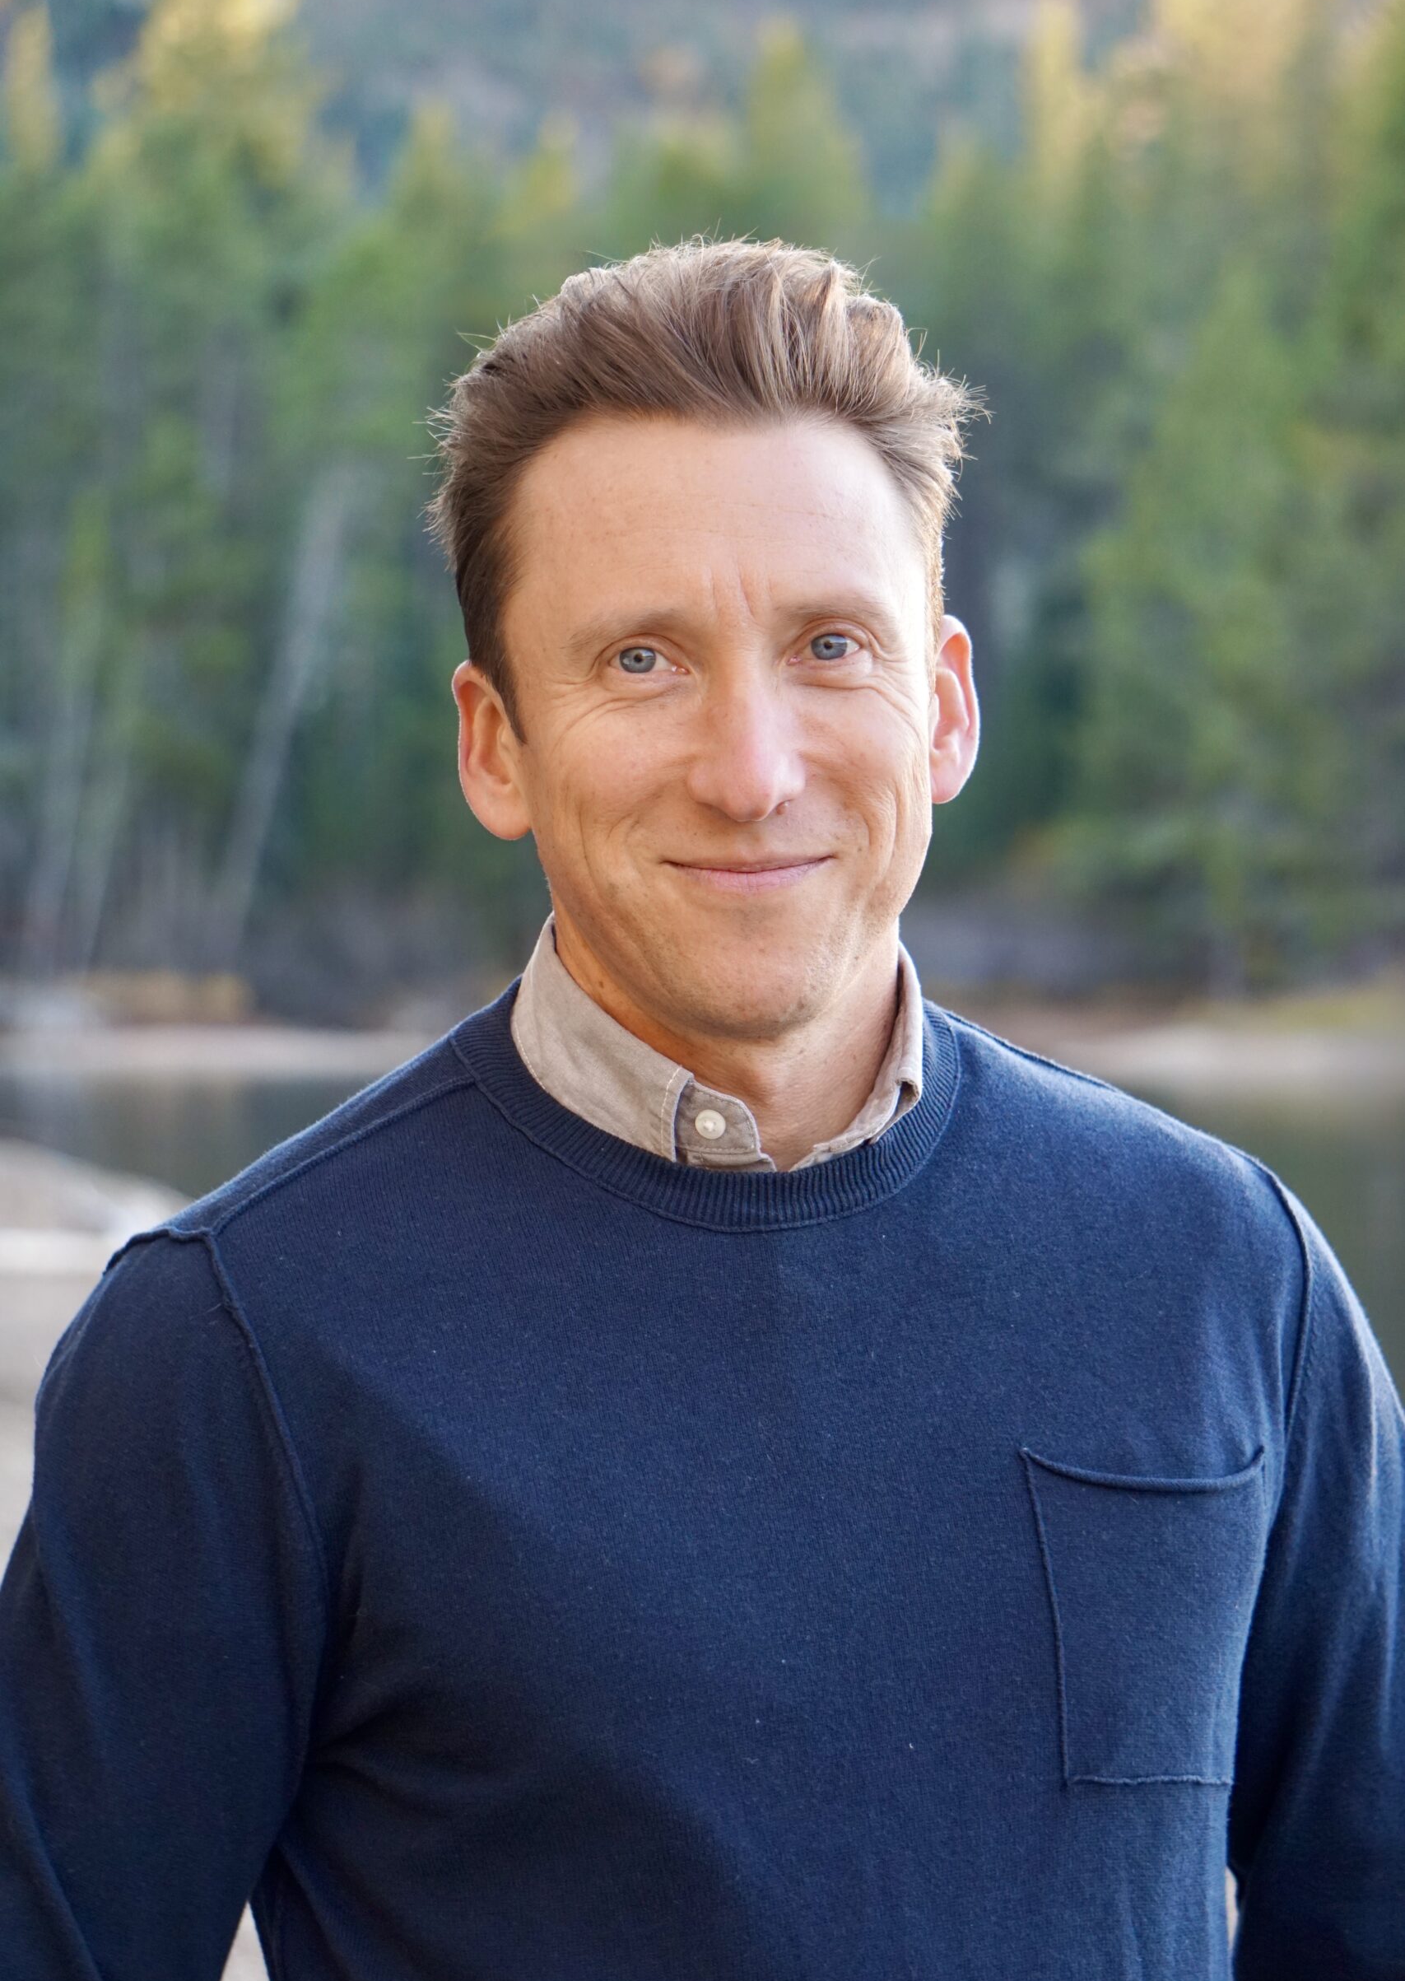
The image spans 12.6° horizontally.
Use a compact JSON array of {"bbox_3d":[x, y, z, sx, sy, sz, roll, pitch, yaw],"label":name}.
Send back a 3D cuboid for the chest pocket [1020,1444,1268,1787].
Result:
[{"bbox_3d":[0.146,0.208,2.120,0.094,0.113,0.025,0,3,-35],"label":"chest pocket"}]

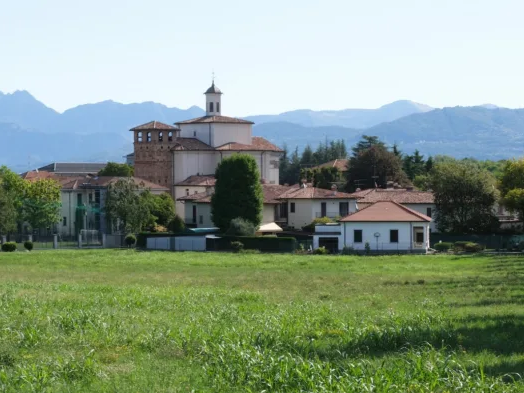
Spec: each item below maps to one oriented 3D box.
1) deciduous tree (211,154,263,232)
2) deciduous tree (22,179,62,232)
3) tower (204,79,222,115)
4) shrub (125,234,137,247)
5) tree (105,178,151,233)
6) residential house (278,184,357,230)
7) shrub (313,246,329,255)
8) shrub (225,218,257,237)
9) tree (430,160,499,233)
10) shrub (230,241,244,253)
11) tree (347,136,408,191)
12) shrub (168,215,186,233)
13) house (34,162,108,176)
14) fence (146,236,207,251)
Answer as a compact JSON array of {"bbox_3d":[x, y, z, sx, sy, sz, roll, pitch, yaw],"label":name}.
[{"bbox_3d":[-3.214,0.730,202.000,6.800,12.300,6.600,0,0,0],"label":"deciduous tree"},{"bbox_3d":[-30.355,1.871,212.110,5.500,8.700,5.500,0,1,0],"label":"deciduous tree"},{"bbox_3d":[-8.177,-16.521,257.000,2.200,6.400,2.200,0,0,-42],"label":"tower"},{"bbox_3d":[-16.817,5.725,198.019,1.500,1.500,1.500,0,1,0],"label":"shrub"},{"bbox_3d":[-18.031,2.248,208.000,6.200,9.200,6.000,0,0,0],"label":"tree"},{"bbox_3d":[8.055,2.718,223.500,8.400,8.100,9.000,0,0,-32],"label":"residential house"},{"bbox_3d":[7.225,6.598,187.012,1.700,0.980,1.400,0,1,0],"label":"shrub"},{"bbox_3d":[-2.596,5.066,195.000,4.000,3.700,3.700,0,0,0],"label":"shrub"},{"bbox_3d":[28.403,0.957,216.000,9.800,11.700,9.200,0,0,0],"label":"tree"},{"bbox_3d":[-3.084,6.227,190.018,1.600,1.450,1.400,0,1,0],"label":"shrub"},{"bbox_3d":[18.383,-2.141,243.184,9.600,14.500,9.600,0,1,0],"label":"tree"},{"bbox_3d":[-11.381,4.096,205.043,2.400,3.400,2.400,0,1,0],"label":"shrub"},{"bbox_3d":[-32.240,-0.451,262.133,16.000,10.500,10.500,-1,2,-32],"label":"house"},{"bbox_3d":[-10.882,6.004,196.022,7.900,1.750,0.250,0,2,15],"label":"fence"}]

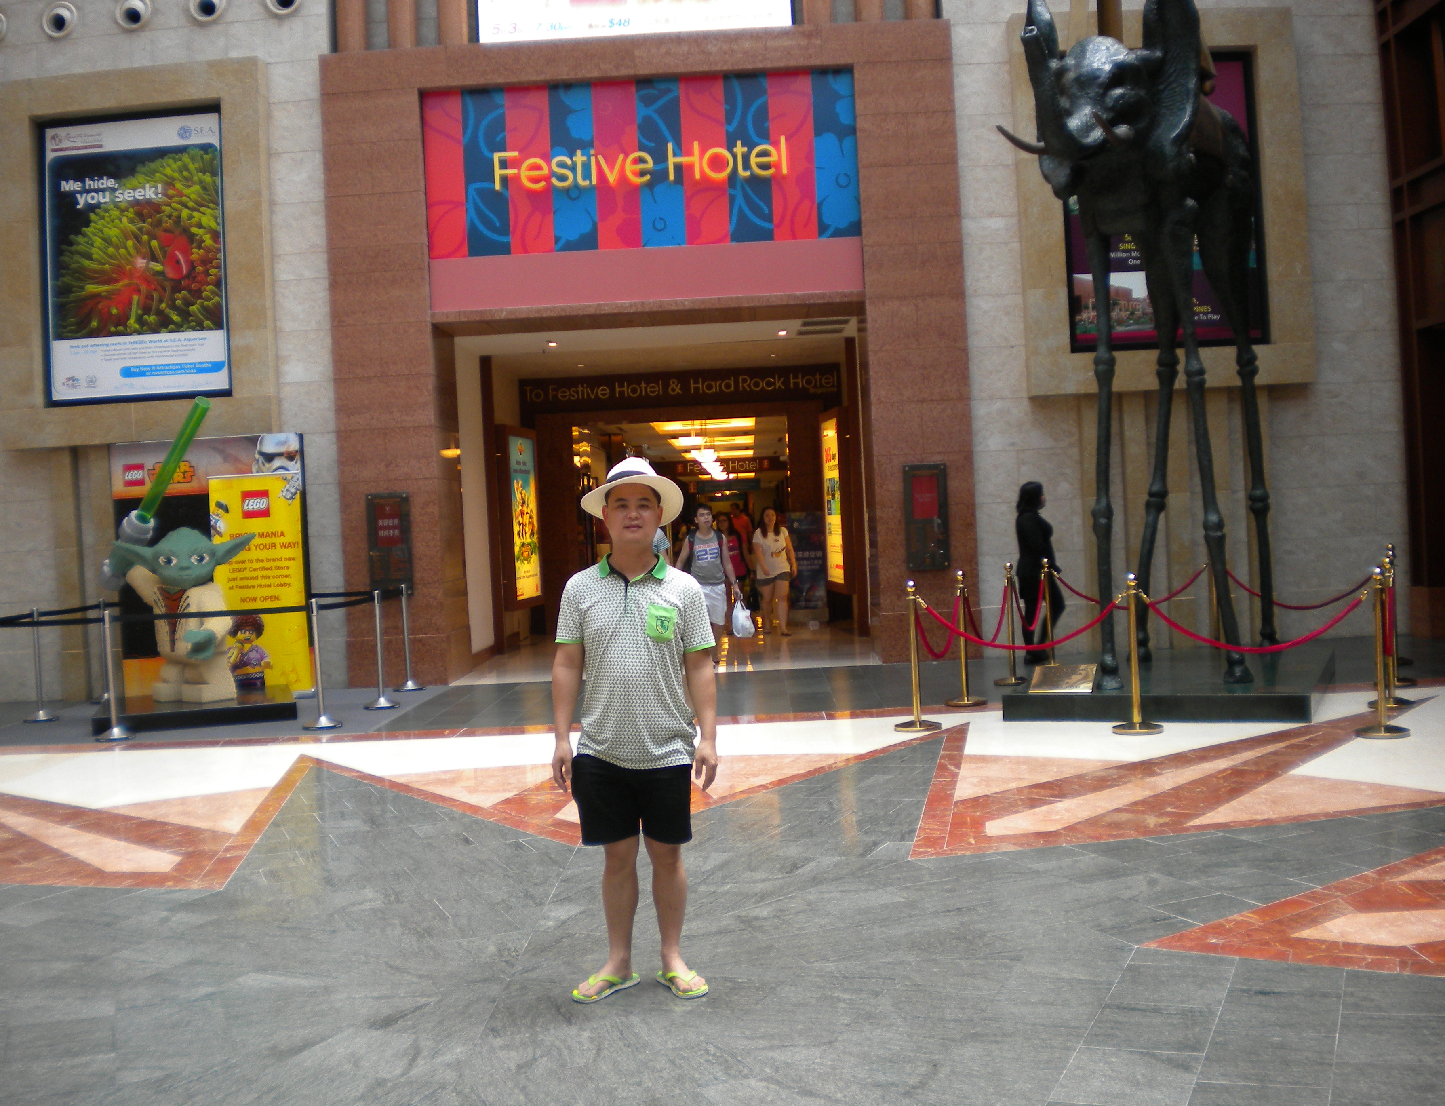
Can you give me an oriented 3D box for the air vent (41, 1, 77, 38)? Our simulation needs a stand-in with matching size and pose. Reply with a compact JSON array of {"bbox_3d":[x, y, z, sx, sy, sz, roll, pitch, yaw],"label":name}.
[{"bbox_3d":[-6.507,-5.220,14.607,0.350,0.350,0.170,-3,1,2],"label":"air vent"}]

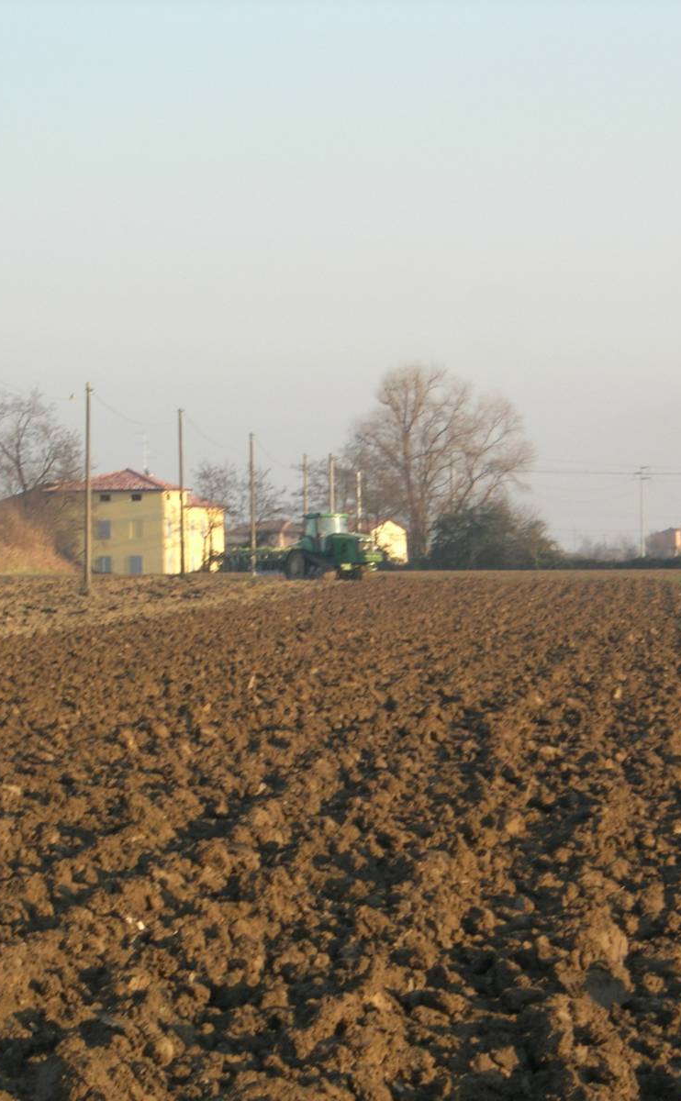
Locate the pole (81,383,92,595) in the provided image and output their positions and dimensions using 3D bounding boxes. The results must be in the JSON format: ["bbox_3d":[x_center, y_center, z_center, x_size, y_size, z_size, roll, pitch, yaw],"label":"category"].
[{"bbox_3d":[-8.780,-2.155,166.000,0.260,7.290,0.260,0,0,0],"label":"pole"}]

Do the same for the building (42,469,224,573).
[{"bbox_3d":[-17.400,-2.200,410.000,11.200,9.620,14.300,0,0,21],"label":"building"}]

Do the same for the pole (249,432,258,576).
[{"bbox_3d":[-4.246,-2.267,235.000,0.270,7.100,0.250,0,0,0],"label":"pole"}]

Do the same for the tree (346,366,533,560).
[{"bbox_3d":[7.970,-6.864,385.000,15.000,15.900,14.000,0,0,0],"label":"tree"}]

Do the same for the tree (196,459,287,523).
[{"bbox_3d":[-7.413,-2.555,350.000,6.600,8.200,6.300,0,0,0],"label":"tree"}]

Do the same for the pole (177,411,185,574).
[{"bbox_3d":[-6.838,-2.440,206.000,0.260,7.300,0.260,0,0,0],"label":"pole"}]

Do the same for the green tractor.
[{"bbox_3d":[0.000,-0.160,232.000,2.700,3.200,5.600,0,0,-34],"label":"green tractor"}]

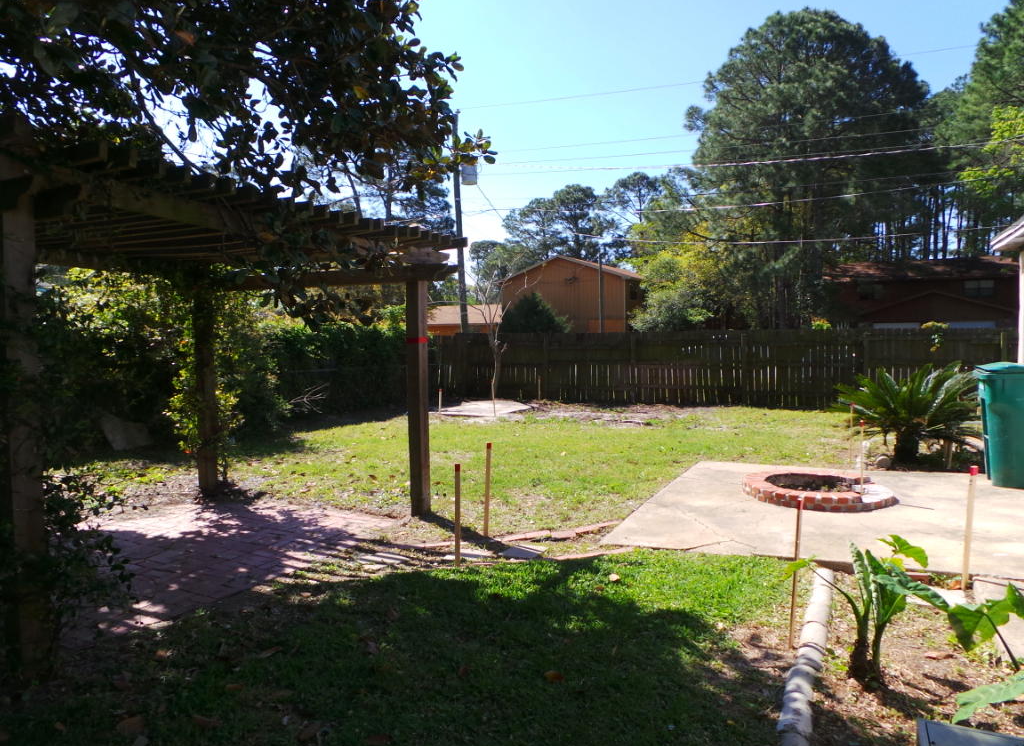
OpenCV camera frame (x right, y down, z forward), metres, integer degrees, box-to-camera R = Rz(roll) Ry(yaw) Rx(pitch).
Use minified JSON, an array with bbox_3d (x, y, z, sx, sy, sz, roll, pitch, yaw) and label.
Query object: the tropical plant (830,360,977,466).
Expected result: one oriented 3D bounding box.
[{"bbox_3d":[4.418,0.464,7.600,1.520,1.120,1.500,-1,2,0],"label":"tropical plant"}]

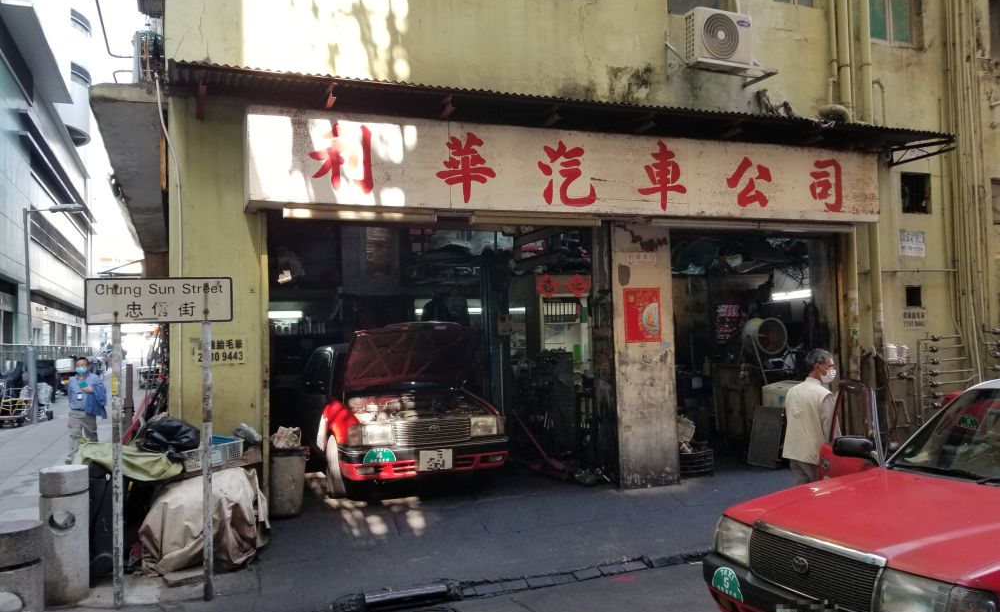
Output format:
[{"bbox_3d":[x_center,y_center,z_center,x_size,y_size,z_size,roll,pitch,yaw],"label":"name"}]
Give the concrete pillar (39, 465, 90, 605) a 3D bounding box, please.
[{"bbox_3d":[-3.008,1.573,5.181,0.330,0.876,0.330,-1,-2,-20],"label":"concrete pillar"}]

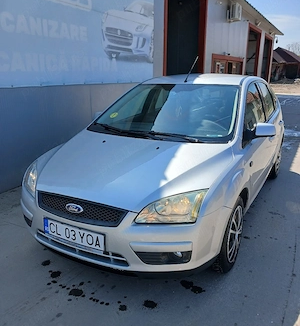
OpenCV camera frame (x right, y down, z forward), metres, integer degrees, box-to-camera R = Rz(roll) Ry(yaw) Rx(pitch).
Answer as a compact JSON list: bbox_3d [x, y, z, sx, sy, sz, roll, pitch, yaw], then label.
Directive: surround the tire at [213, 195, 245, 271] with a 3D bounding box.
[{"bbox_3d":[0.581,0.546,2.487,0.205,0.630,0.630,8,17,28],"label":"tire"}]

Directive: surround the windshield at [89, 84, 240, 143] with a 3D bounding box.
[{"bbox_3d":[0.174,-0.559,3.057,1.430,0.130,0.990,8,44,28],"label":"windshield"}]

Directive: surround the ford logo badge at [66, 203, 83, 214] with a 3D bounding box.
[{"bbox_3d":[-0.495,0.300,2.031,0.143,0.057,0.018,8,9,28],"label":"ford logo badge"}]

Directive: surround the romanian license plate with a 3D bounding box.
[{"bbox_3d":[-0.510,0.476,2.080,0.520,0.113,0.018,8,13,28],"label":"romanian license plate"}]

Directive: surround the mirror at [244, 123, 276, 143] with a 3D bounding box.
[{"bbox_3d":[0.984,-0.268,2.760,0.245,0.155,0.140,8,17,28],"label":"mirror"}]

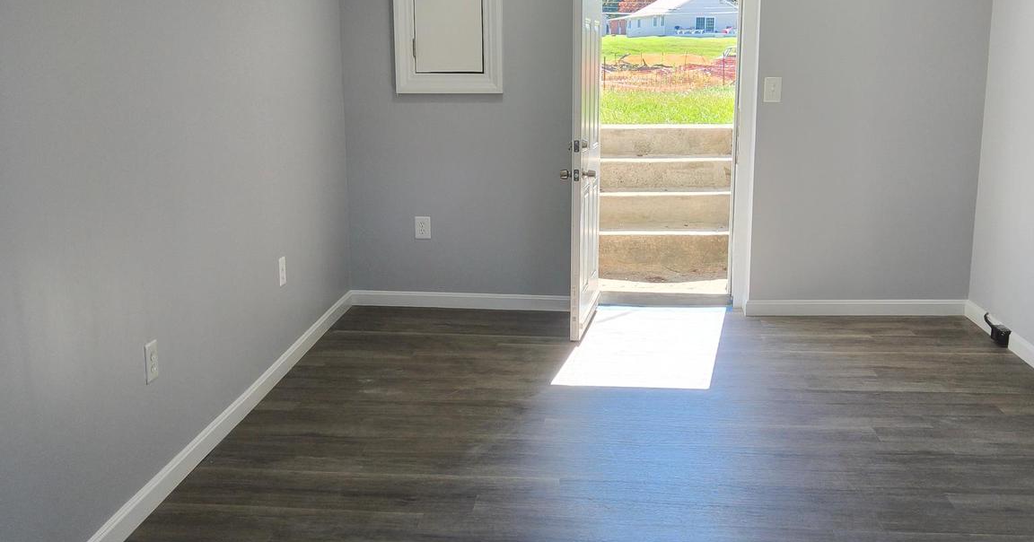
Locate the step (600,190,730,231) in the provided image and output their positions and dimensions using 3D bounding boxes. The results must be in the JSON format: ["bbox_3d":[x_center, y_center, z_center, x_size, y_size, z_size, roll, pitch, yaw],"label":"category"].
[{"bbox_3d":[0.982,-0.402,6.607,1.000,0.237,0.250,1,11,5],"label":"step"}]

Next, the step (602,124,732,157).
[{"bbox_3d":[1.044,-0.912,7.040,1.000,0.201,0.280,1,11,5],"label":"step"}]

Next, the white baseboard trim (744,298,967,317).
[{"bbox_3d":[1.881,0.206,5.512,1.223,0.090,0.016,0,11,2],"label":"white baseboard trim"}]

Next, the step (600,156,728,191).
[{"bbox_3d":[1.011,-0.660,6.805,1.000,0.197,0.260,1,11,5],"label":"step"}]

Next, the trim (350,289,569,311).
[{"bbox_3d":[-0.281,0.174,5.755,1.417,0.090,0.016,1,11,7],"label":"trim"}]

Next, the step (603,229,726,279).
[{"bbox_3d":[0.958,-0.107,6.447,1.000,0.289,0.240,1,11,5],"label":"step"}]

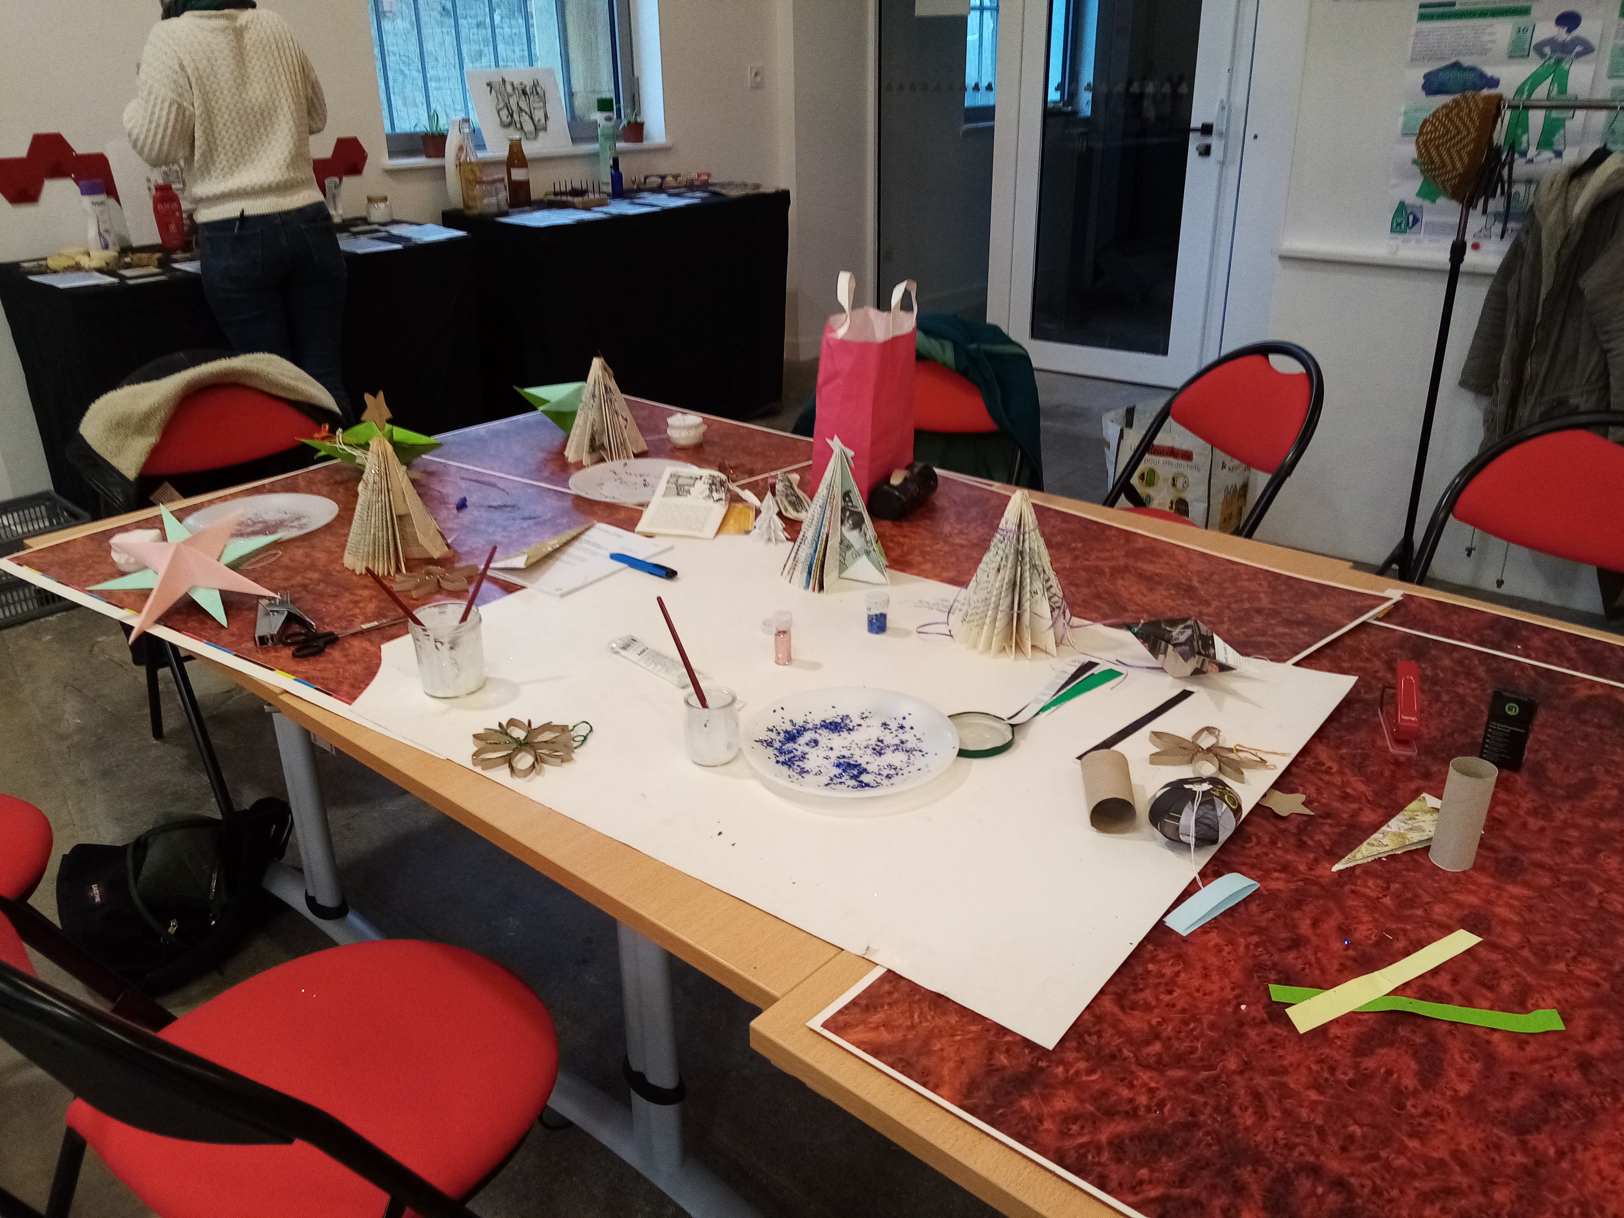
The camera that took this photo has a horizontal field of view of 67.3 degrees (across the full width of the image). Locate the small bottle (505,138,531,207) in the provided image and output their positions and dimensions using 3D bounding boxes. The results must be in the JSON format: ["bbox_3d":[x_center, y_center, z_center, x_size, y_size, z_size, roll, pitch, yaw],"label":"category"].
[{"bbox_3d":[-1.064,-1.565,4.371,0.082,0.226,0.082,17,29,35],"label":"small bottle"}]

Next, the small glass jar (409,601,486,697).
[{"bbox_3d":[-0.447,0.049,1.498,0.079,0.095,0.079,-1,23,0],"label":"small glass jar"}]

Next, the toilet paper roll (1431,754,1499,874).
[{"bbox_3d":[0.575,0.183,1.078,0.041,0.098,0.041,17,29,35],"label":"toilet paper roll"}]

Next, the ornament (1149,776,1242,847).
[{"bbox_3d":[0.353,0.187,1.127,0.085,0.058,0.085,17,29,35],"label":"ornament"}]

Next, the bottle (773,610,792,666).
[{"bbox_3d":[-0.037,0.037,1.544,0.024,0.066,0.024,-1,23,0],"label":"bottle"}]

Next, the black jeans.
[{"bbox_3d":[-1.288,-0.524,3.114,0.380,1.018,0.290,-21,31,-38],"label":"black jeans"}]

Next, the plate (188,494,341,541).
[{"bbox_3d":[-0.931,-0.148,2.071,0.240,0.022,0.240,-1,23,0],"label":"plate"}]

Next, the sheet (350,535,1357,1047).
[{"bbox_3d":[0.009,0.082,1.513,1.065,0.008,0.785,16,29,35],"label":"sheet"}]

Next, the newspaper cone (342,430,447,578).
[{"bbox_3d":[-0.628,-0.163,1.823,0.155,0.190,0.150,-10,26,-18],"label":"newspaper cone"}]

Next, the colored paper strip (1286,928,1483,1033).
[{"bbox_3d":[0.461,0.292,0.976,0.210,0.007,0.021,-13,27,-25],"label":"colored paper strip"}]

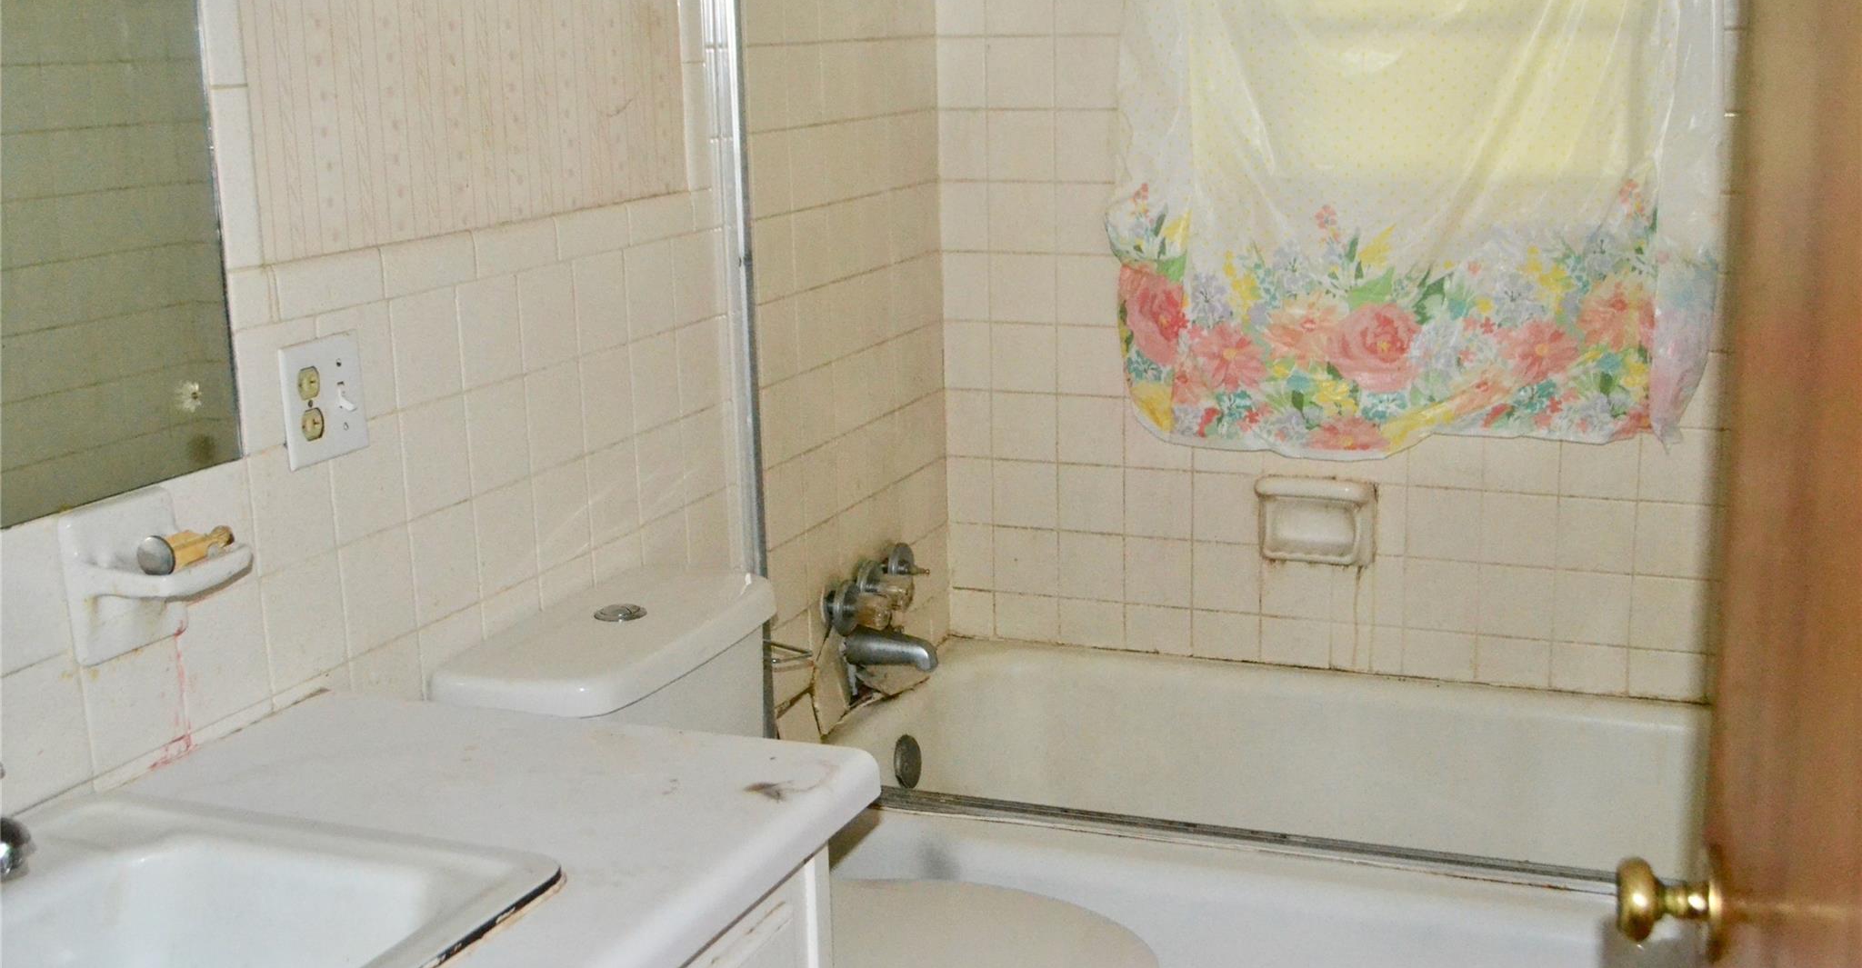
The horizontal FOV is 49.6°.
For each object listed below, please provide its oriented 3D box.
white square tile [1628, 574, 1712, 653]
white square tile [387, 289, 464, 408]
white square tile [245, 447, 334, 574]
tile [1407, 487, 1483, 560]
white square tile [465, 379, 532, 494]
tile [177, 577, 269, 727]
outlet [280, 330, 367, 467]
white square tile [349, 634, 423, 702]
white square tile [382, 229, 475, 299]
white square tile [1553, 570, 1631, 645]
[{"bbox_3d":[1.064,0.187,2.889,0.108,0.109,0.009,4,14,22],"label":"white square tile"},{"bbox_3d":[-0.499,-0.134,1.990,0.010,0.108,0.108,4,14,22],"label":"white square tile"},{"bbox_3d":[-0.580,0.019,1.820,0.009,0.108,0.106,4,14,22],"label":"white square tile"},{"bbox_3d":[0.759,0.059,2.987,0.108,0.109,0.009,4,14,22],"label":"tile"},{"bbox_3d":[-0.455,-0.050,2.113,0.010,0.108,0.108,4,14,22],"label":"white square tile"},{"bbox_3d":[-0.622,0.149,1.764,0.008,0.108,0.108,4,14,22],"label":"tile"},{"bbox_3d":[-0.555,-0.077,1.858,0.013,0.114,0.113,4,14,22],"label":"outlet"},{"bbox_3d":[-0.537,0.209,1.987,0.008,0.108,0.108,4,14,22],"label":"white square tile"},{"bbox_3d":[-0.497,-0.216,1.980,0.010,0.051,0.151,4,14,22],"label":"white square tile"},{"bbox_3d":[0.963,0.180,2.930,0.108,0.109,0.009,4,14,22],"label":"white square tile"}]

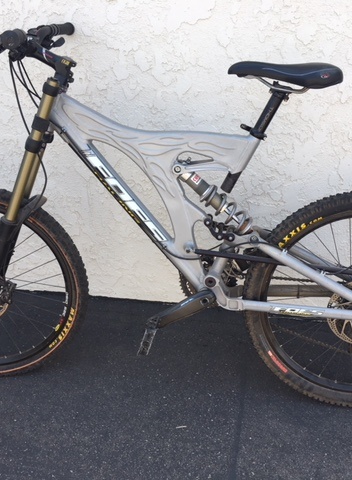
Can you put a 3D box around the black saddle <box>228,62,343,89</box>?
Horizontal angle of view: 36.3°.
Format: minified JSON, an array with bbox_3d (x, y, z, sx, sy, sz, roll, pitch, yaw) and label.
[{"bbox_3d":[0.279,-0.422,1.376,0.286,0.068,0.144,2,20,7],"label":"black saddle"}]

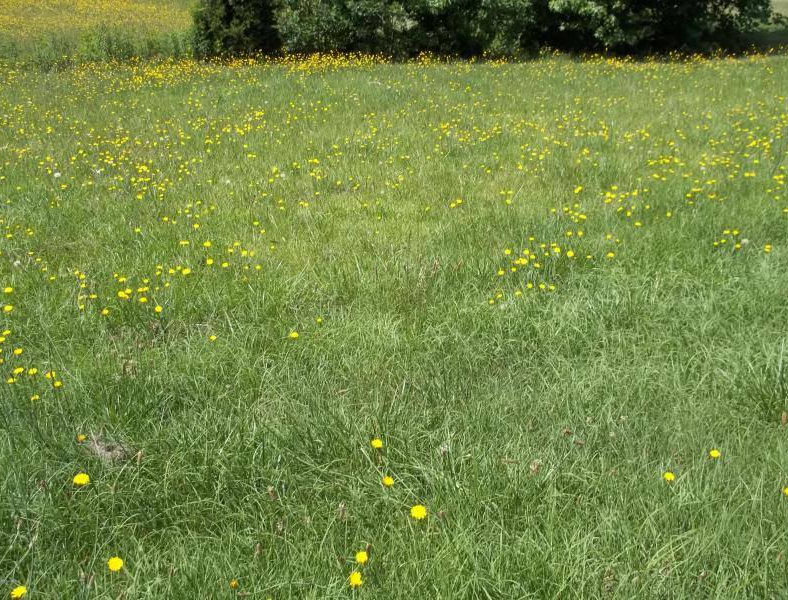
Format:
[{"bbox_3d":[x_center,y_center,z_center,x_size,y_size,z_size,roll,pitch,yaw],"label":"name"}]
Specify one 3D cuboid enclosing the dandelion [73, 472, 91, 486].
[{"bbox_3d":[-0.918,0.529,2.240,0.047,0.018,0.047,0,21,0],"label":"dandelion"}]

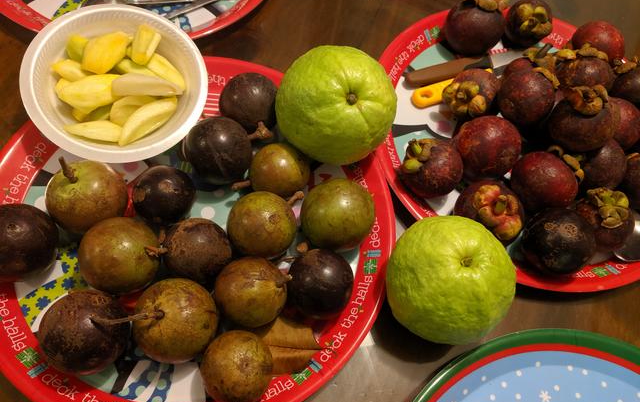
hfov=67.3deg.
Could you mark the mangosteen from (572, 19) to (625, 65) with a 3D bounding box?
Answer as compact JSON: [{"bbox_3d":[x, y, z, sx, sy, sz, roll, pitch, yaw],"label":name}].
[{"bbox_3d":[0.310,-0.173,0.535,0.052,0.050,0.052,0,63,-8],"label":"mangosteen"}]

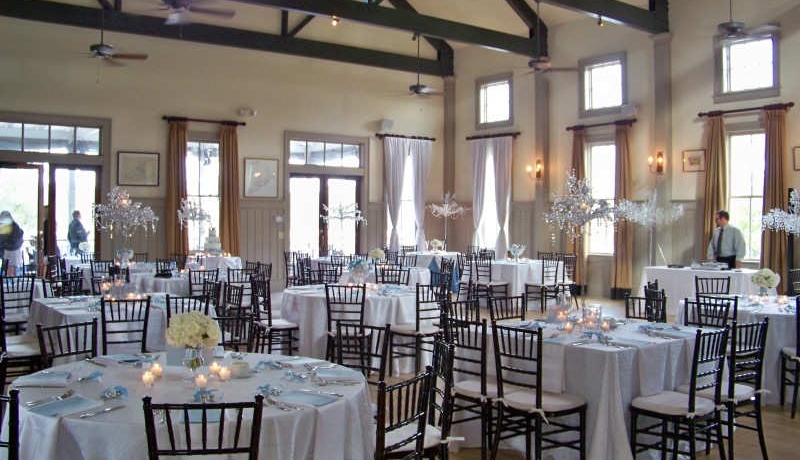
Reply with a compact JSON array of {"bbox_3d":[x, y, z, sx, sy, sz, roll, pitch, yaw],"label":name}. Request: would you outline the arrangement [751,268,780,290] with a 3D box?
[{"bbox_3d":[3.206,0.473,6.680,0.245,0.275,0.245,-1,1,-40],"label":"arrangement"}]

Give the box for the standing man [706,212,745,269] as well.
[{"bbox_3d":[5.108,0.522,11.906,0.400,1.680,0.560,-1,1,-41],"label":"standing man"}]

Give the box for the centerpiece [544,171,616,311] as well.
[{"bbox_3d":[1.251,0.157,5.290,0.520,1.120,0.520,0,1,-38],"label":"centerpiece"}]

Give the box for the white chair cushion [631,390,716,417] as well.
[{"bbox_3d":[1.550,0.983,4.320,0.390,0.055,0.390,-1,1,-44],"label":"white chair cushion"}]

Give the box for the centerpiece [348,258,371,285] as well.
[{"bbox_3d":[-0.409,0.455,7.800,0.235,0.285,0.235,0,1,0],"label":"centerpiece"}]

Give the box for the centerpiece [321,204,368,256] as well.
[{"bbox_3d":[-0.989,0.016,13.231,0.788,1.030,0.788,0,1,0],"label":"centerpiece"}]

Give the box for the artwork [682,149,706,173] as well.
[{"bbox_3d":[5.002,-1.178,12.985,0.030,0.379,0.419,-1,1,-38],"label":"artwork"}]

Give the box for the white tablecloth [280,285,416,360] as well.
[{"bbox_3d":[-0.420,0.988,7.780,1.580,0.770,1.580,0,1,0],"label":"white tablecloth"}]

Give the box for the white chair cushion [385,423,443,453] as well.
[{"bbox_3d":[-0.015,0.991,3.636,0.389,0.051,0.389,0,1,-9],"label":"white chair cushion"}]

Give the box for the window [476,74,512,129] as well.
[{"bbox_3d":[2.043,-2.772,16.520,0.120,1.130,1.090,-1,1,-40],"label":"window"}]

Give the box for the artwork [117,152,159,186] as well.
[{"bbox_3d":[-4.475,-1.037,13.100,0.717,0.581,0.040,-1,1,-38],"label":"artwork"}]

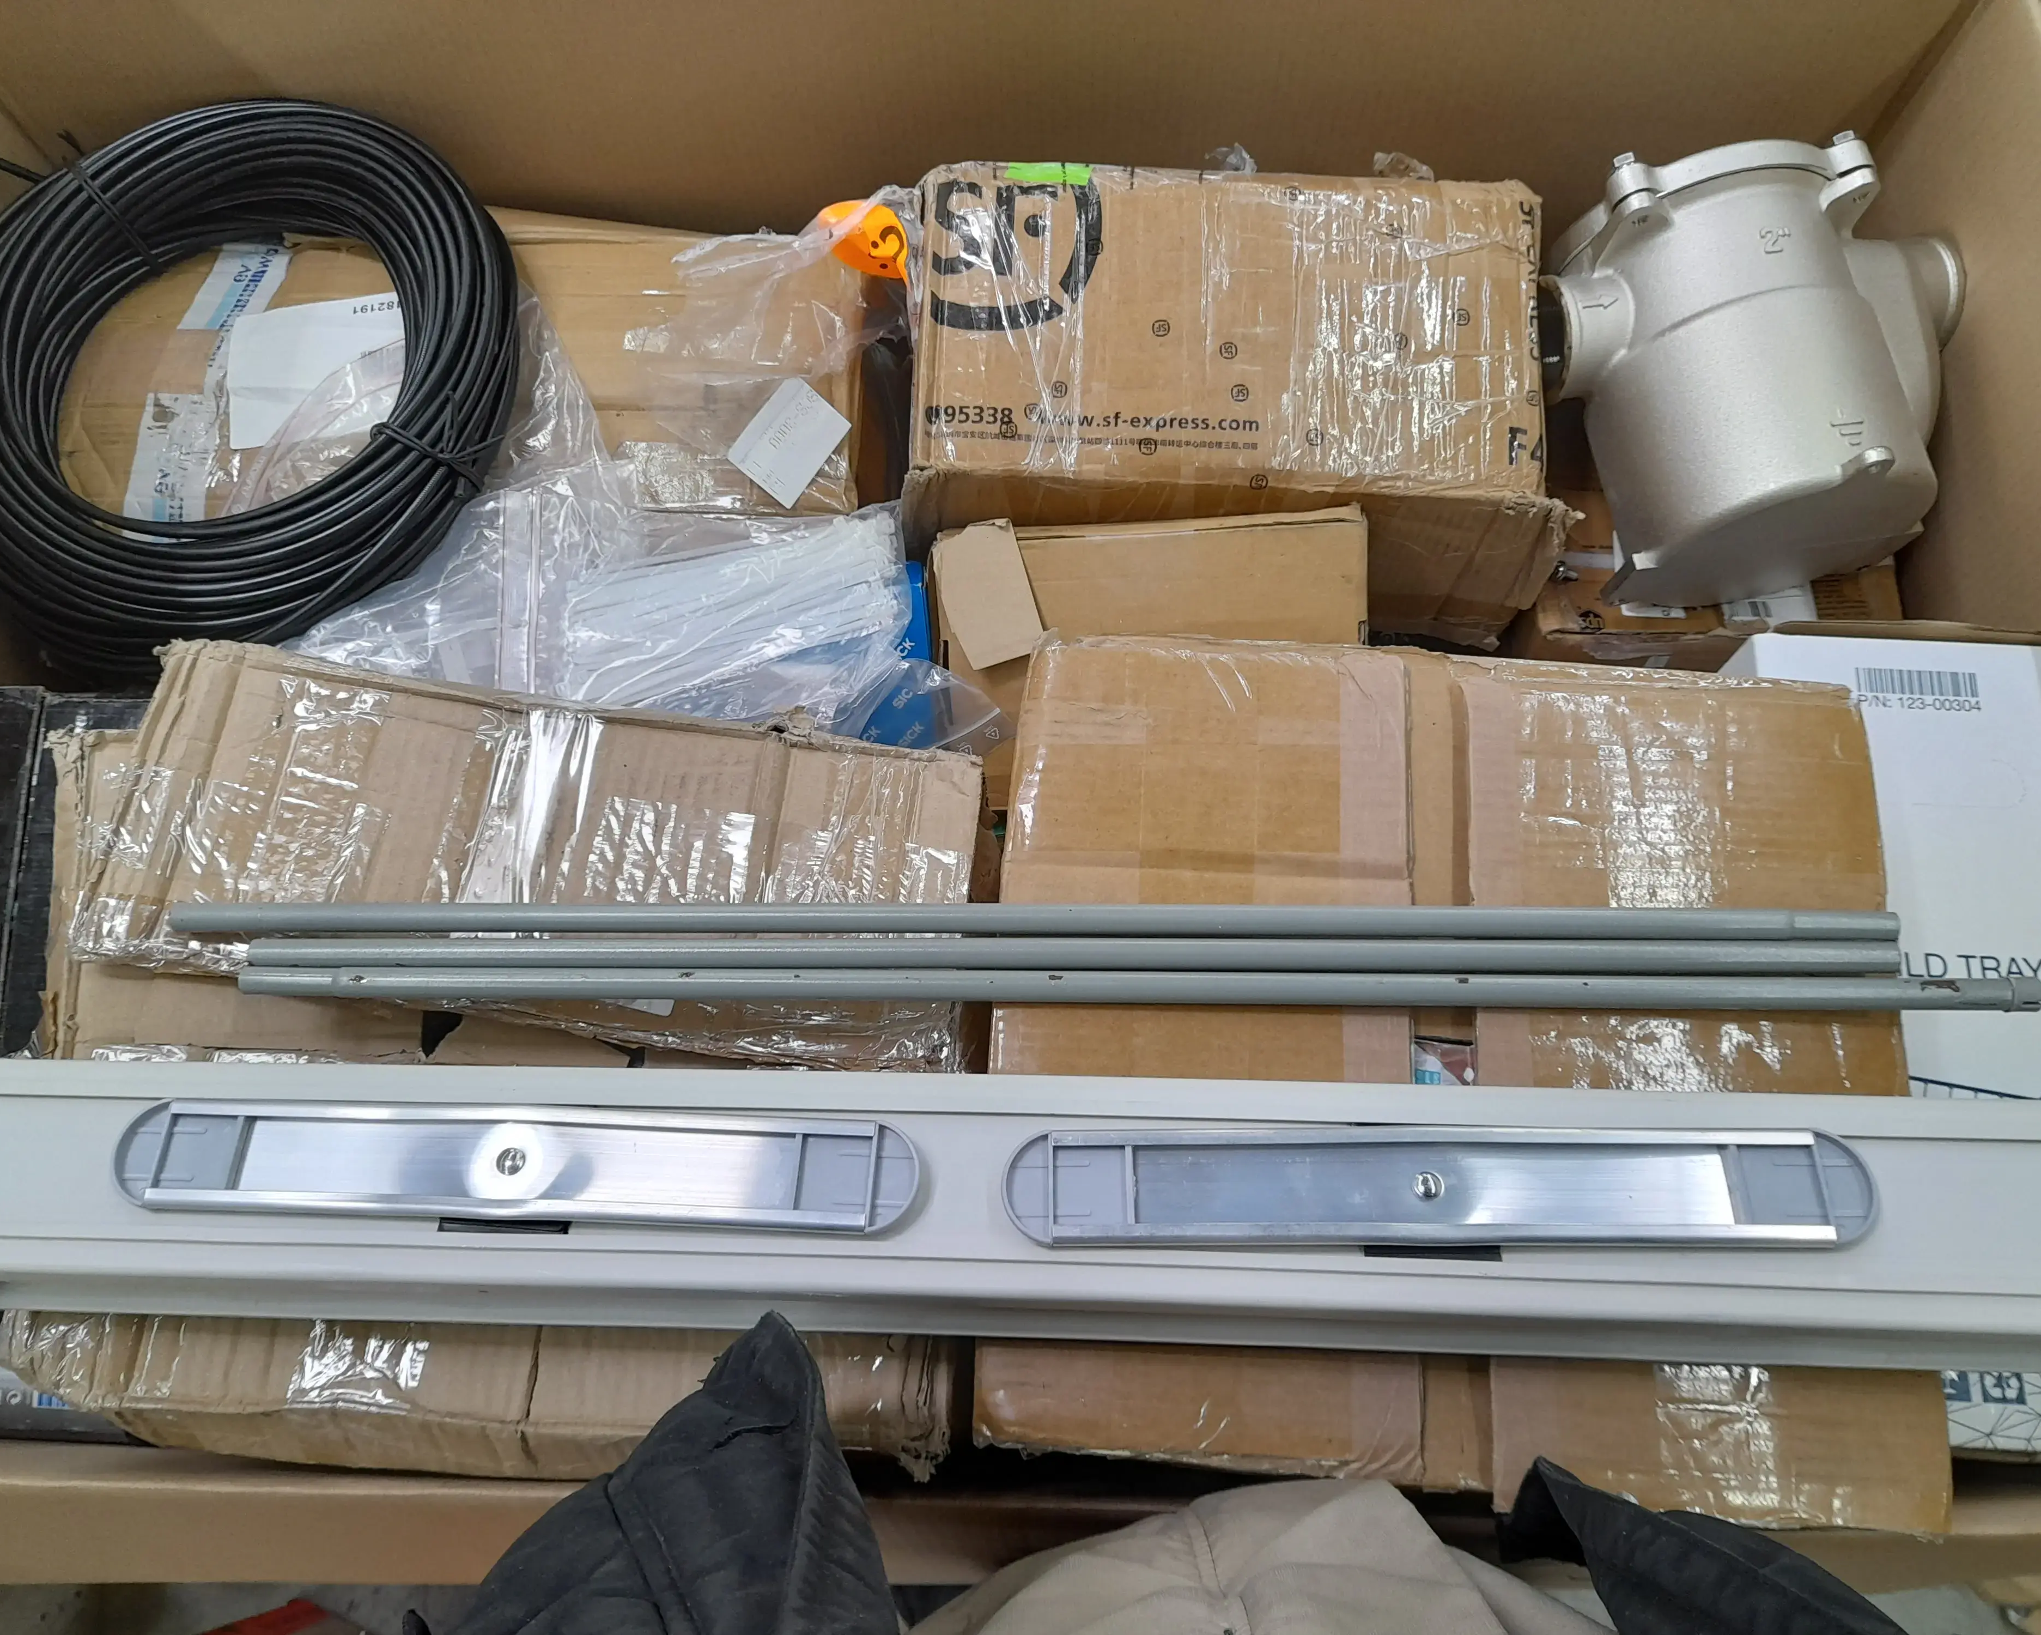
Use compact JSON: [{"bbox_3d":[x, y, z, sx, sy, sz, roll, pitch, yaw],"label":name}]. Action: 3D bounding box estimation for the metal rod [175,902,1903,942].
[{"bbox_3d":[-0.002,0.053,0.780,0.856,0.015,0.015,0,75,3],"label":"metal rod"}]

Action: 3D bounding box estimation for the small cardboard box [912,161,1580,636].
[{"bbox_3d":[0.104,-0.220,0.862,0.310,0.175,0.175,3,75,1],"label":"small cardboard box"}]

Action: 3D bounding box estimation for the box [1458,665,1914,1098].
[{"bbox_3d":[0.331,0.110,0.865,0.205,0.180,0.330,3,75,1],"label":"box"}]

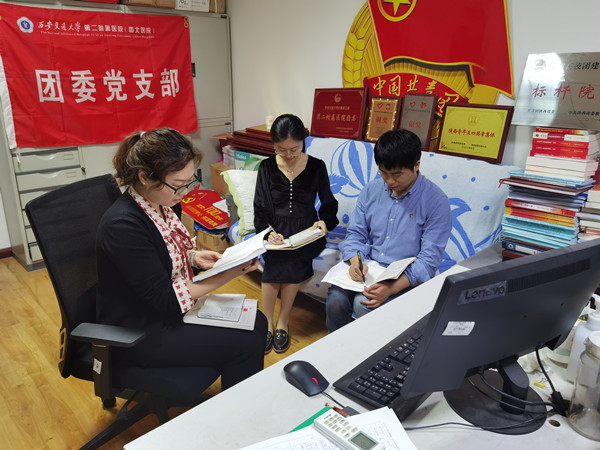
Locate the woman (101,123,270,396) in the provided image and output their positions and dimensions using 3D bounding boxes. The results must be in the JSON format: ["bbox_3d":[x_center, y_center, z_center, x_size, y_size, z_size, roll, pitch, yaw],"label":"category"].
[{"bbox_3d":[-0.376,0.285,1.585,0.640,1.220,0.480,3,18,10],"label":"woman"}]

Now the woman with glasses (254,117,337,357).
[{"bbox_3d":[-0.040,0.026,2.457,0.430,1.180,0.600,4,18,12],"label":"woman with glasses"}]

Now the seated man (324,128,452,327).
[{"bbox_3d":[0.409,0.129,2.163,0.530,1.170,0.700,14,22,36],"label":"seated man"}]

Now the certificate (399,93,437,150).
[{"bbox_3d":[0.689,-0.602,2.746,0.204,0.313,0.025,17,18,41],"label":"certificate"}]

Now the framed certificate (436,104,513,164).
[{"bbox_3d":[0.935,-0.501,2.520,0.025,0.281,0.414,-1,15,-35],"label":"framed certificate"}]

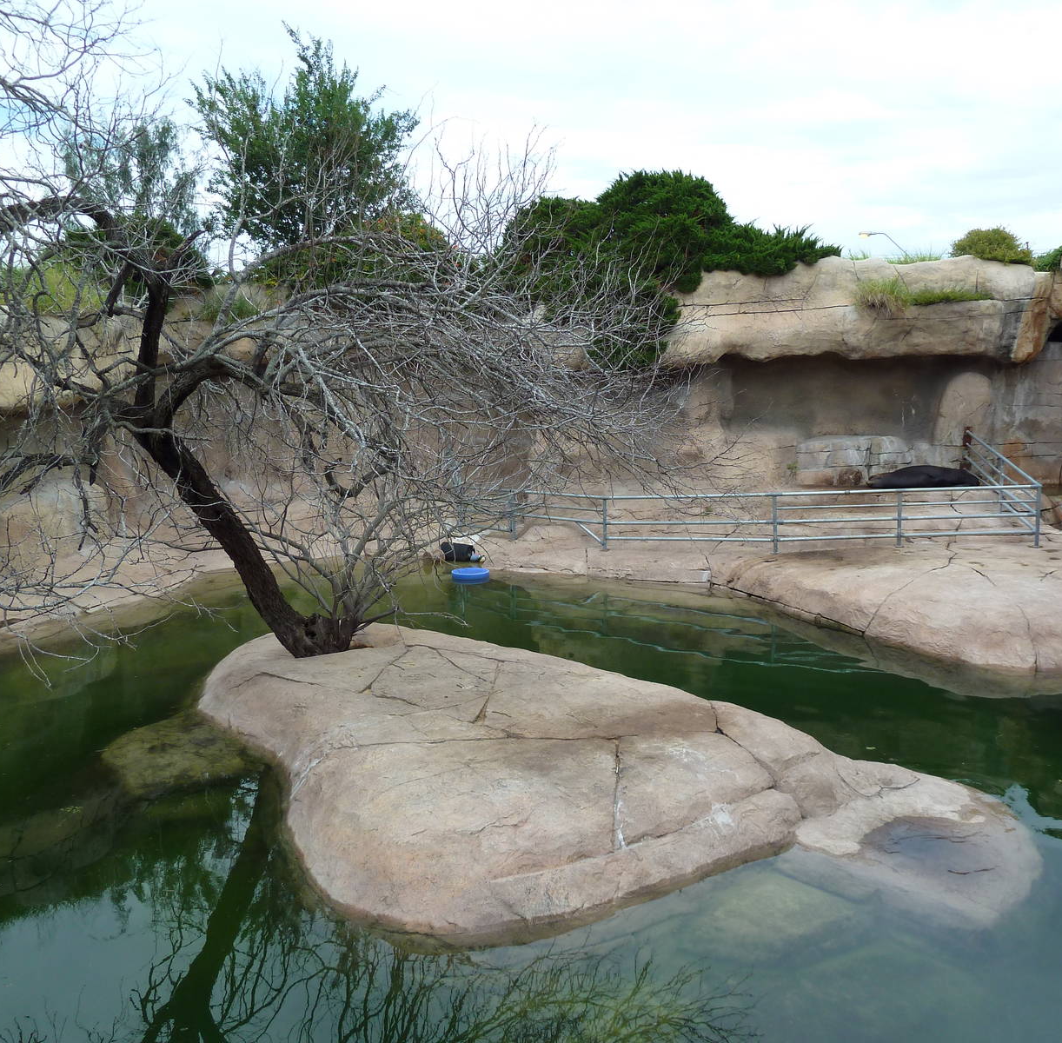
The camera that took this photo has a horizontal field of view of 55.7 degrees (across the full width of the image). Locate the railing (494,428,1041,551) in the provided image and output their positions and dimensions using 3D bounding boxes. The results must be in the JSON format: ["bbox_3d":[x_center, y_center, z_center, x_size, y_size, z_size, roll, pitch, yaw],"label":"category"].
[{"bbox_3d":[3.710,-0.555,18.572,9.300,2.000,4.200,0,7,10],"label":"railing"}]

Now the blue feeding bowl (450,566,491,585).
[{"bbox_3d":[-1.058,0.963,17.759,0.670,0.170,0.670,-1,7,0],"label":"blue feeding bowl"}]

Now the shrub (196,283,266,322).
[{"bbox_3d":[-6.438,-4.685,21.600,1.450,0.850,1.100,-1,7,0],"label":"shrub"}]

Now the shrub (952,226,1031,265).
[{"bbox_3d":[9.884,-5.900,21.600,1.650,0.850,1.350,-1,7,0],"label":"shrub"}]

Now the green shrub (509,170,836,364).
[{"bbox_3d":[3.158,-5.584,22.200,6.900,4.100,3.300,0,7,8],"label":"green shrub"}]

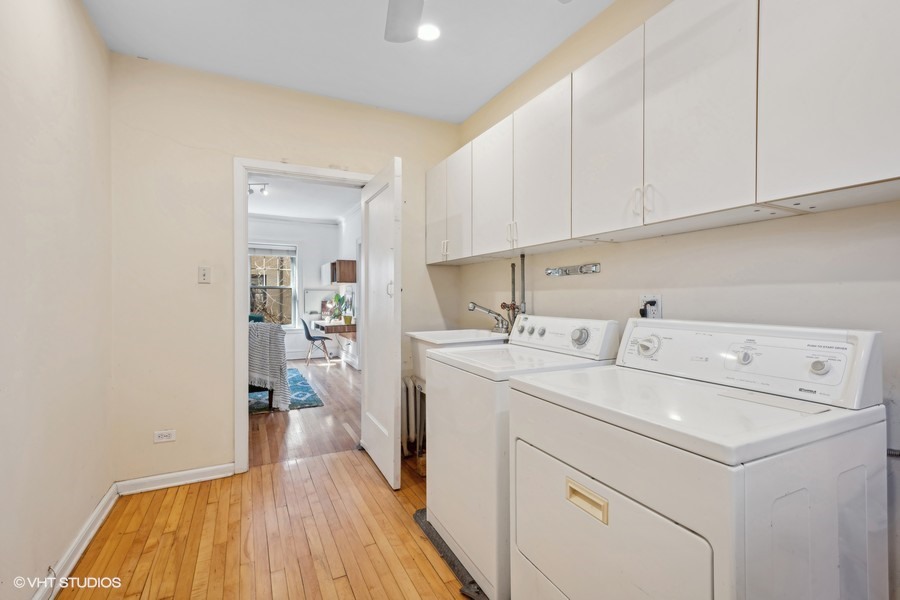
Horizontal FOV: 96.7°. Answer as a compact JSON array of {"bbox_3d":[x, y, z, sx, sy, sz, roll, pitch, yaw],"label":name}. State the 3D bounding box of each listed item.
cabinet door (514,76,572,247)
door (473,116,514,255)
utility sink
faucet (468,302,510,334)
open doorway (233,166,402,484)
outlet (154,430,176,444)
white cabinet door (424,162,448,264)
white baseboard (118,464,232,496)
[{"bbox_3d":[0.465,-0.654,2.013,0.025,0.751,0.440,0,0,-27],"label":"cabinet door"},{"bbox_3d":[0.261,-0.657,2.412,0.025,0.751,0.457,0,0,-27],"label":"door"},{"bbox_3d":[0.068,0.393,2.769,0.625,0.318,0.725,0,1,-27],"label":"utility sink"},{"bbox_3d":[0.259,0.119,2.715,0.310,0.207,0.190,0,1,-27],"label":"faucet"},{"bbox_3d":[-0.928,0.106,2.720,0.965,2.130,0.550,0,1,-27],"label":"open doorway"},{"bbox_3d":[-1.786,0.858,2.515,0.116,0.074,0.012,0,1,-27],"label":"outlet"},{"bbox_3d":[-0.095,-0.662,3.110,0.025,0.751,0.367,0,0,-27],"label":"white cabinet door"},{"bbox_3d":[-1.725,1.129,2.542,0.625,0.087,0.022,0,1,-27],"label":"white baseboard"}]

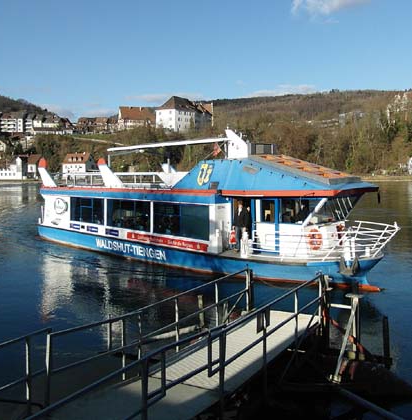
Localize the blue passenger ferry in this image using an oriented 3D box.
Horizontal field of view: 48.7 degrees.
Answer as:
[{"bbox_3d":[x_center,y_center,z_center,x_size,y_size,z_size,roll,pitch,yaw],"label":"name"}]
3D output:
[{"bbox_3d":[-1.511,-0.610,20.417,20.000,5.300,4.250,4,6,45],"label":"blue passenger ferry"}]

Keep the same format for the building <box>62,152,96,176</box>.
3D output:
[{"bbox_3d":[-68.654,-23.692,245.000,13.000,13.500,10.500,1,4,12],"label":"building"}]

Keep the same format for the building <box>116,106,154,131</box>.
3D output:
[{"bbox_3d":[-43.991,-57.600,288.000,24.000,15.000,13.000,-2,4,-20],"label":"building"}]

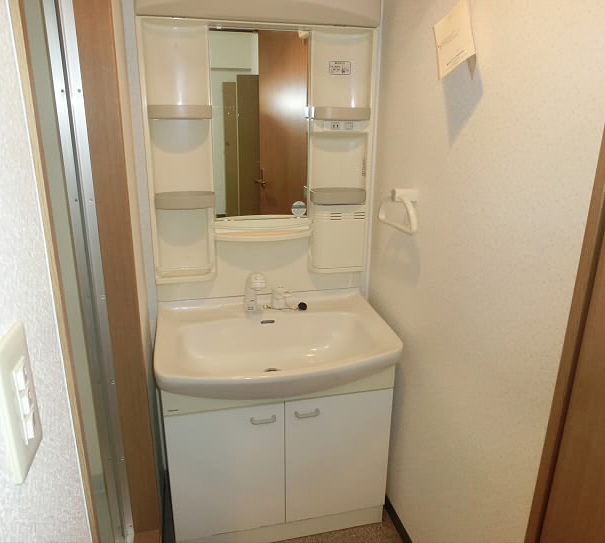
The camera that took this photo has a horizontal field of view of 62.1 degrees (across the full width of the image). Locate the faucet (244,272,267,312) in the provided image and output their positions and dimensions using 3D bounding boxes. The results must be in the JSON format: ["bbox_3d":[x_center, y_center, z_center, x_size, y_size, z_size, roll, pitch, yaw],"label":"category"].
[{"bbox_3d":[-0.168,0.083,1.768,0.063,0.168,0.125,-3,18,-13],"label":"faucet"}]

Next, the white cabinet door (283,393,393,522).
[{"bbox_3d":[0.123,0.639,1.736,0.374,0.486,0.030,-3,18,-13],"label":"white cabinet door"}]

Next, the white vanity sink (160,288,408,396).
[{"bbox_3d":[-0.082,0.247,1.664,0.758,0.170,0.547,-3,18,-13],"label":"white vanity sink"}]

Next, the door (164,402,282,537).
[{"bbox_3d":[-0.242,0.661,1.652,0.374,0.486,0.030,-3,18,-13],"label":"door"}]

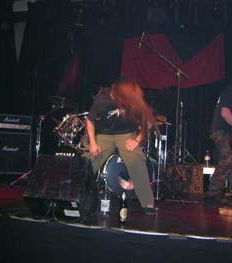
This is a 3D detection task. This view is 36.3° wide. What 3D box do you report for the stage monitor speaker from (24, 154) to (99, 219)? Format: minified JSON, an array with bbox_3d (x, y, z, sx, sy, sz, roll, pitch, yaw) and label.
[{"bbox_3d":[-0.551,0.542,3.580,0.560,0.560,0.620,2,-1,11],"label":"stage monitor speaker"}]

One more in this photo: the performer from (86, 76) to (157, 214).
[{"bbox_3d":[0.059,0.139,3.800,0.740,1.430,0.650,3,-1,-4],"label":"performer"}]

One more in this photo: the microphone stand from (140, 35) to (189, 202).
[{"bbox_3d":[0.651,-0.168,4.750,0.660,2.140,0.520,3,-1,0],"label":"microphone stand"}]

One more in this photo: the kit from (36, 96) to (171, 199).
[{"bbox_3d":[-0.194,0.194,5.500,1.980,1.380,1.500,3,-1,-2],"label":"kit"}]

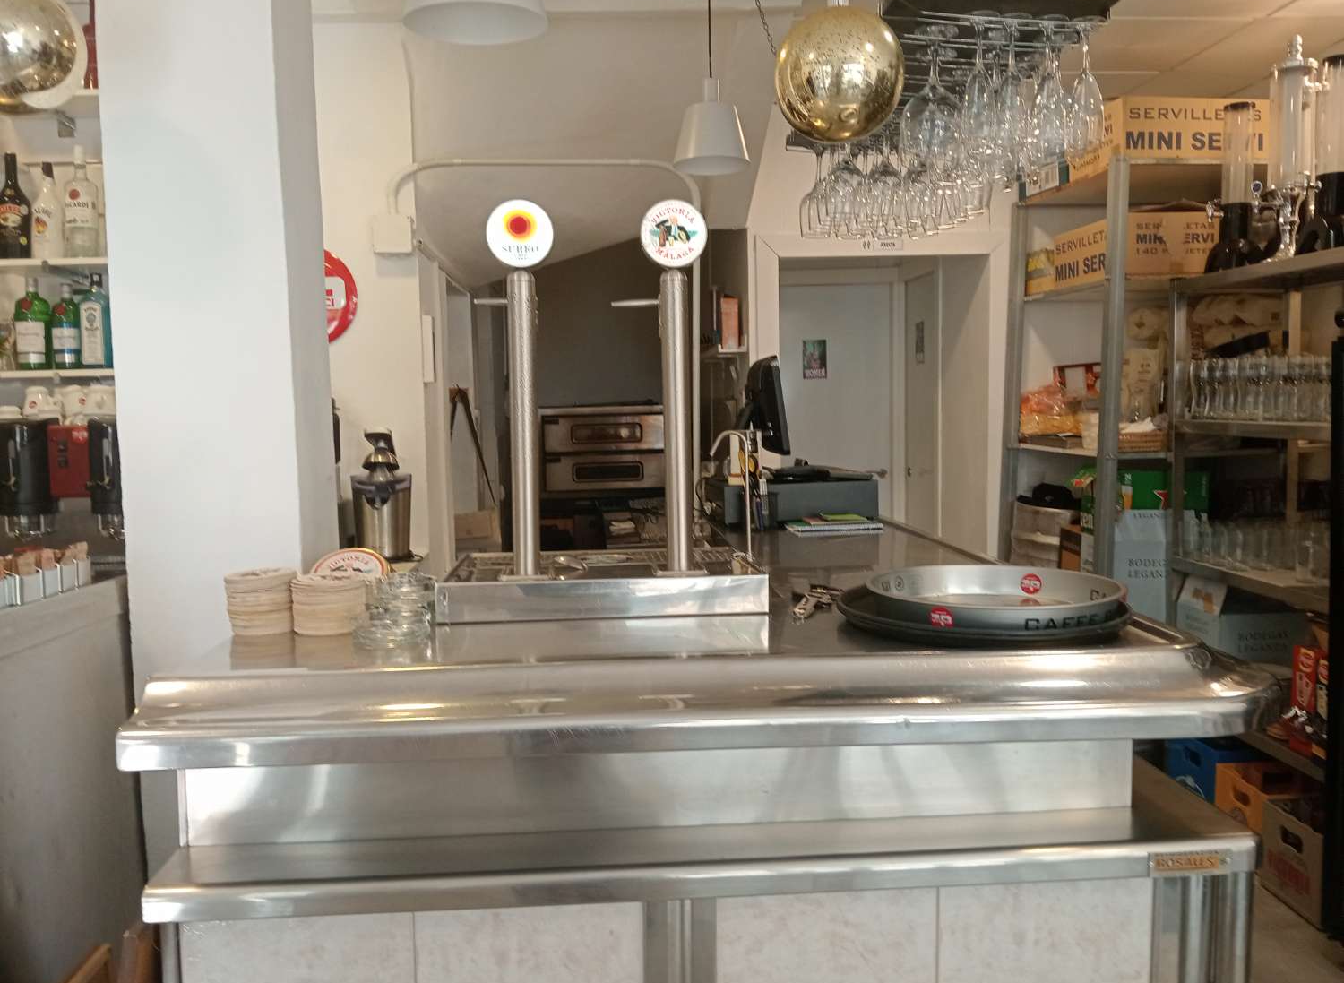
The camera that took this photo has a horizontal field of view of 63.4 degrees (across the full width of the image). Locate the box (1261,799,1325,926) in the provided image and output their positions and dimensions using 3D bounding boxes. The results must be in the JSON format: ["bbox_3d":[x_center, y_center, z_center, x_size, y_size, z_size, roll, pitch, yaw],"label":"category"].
[{"bbox_3d":[1.937,1.030,3.065,0.400,0.245,0.290,-1,5,-4],"label":"box"}]

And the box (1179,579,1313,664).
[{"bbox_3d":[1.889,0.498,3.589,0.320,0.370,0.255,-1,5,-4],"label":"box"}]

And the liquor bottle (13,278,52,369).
[{"bbox_3d":[-1.632,-0.428,2.780,0.084,0.232,0.084,-3,5,-21],"label":"liquor bottle"}]

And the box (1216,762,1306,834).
[{"bbox_3d":[1.950,1.003,3.365,0.400,0.250,0.280,-1,5,-4],"label":"box"}]

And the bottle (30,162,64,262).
[{"bbox_3d":[-1.645,-0.733,2.870,0.076,0.272,0.076,-2,5,-11],"label":"bottle"}]

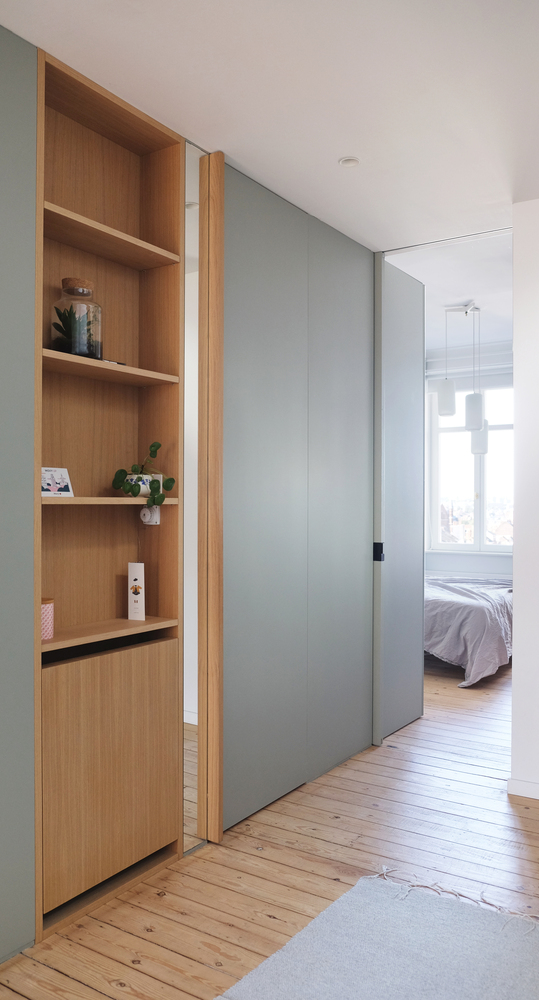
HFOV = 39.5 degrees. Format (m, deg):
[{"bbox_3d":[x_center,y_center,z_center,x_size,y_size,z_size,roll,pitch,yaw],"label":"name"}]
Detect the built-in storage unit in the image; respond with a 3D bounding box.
[{"bbox_3d":[-0.589,-0.011,2.552,0.215,2.653,0.661,0,0,34],"label":"built-in storage unit"}]

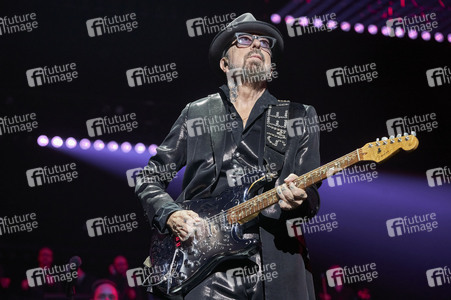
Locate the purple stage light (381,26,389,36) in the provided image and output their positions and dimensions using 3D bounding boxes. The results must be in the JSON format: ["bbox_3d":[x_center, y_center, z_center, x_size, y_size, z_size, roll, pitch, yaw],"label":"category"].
[{"bbox_3d":[1.962,-1.458,15.400,0.140,0.140,0.140,-2,-12,7],"label":"purple stage light"}]

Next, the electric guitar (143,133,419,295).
[{"bbox_3d":[0.164,0.158,3.835,0.975,0.325,0.063,-27,-43,23],"label":"electric guitar"}]

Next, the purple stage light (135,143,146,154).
[{"bbox_3d":[-1.372,-0.021,20.251,0.180,0.180,0.180,2,-9,-14],"label":"purple stage light"}]

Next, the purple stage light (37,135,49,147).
[{"bbox_3d":[-2.875,-0.139,19.765,0.180,0.180,0.180,2,-9,-14],"label":"purple stage light"}]

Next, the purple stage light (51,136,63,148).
[{"bbox_3d":[-2.660,-0.122,19.835,0.180,0.180,0.180,2,-9,-14],"label":"purple stage light"}]

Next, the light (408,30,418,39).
[{"bbox_3d":[2.328,-1.430,15.500,0.140,0.140,0.140,-2,-12,9],"label":"light"}]

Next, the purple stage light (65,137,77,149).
[{"bbox_3d":[-2.446,-0.113,19.906,0.180,0.180,0.180,2,-9,-14],"label":"purple stage light"}]

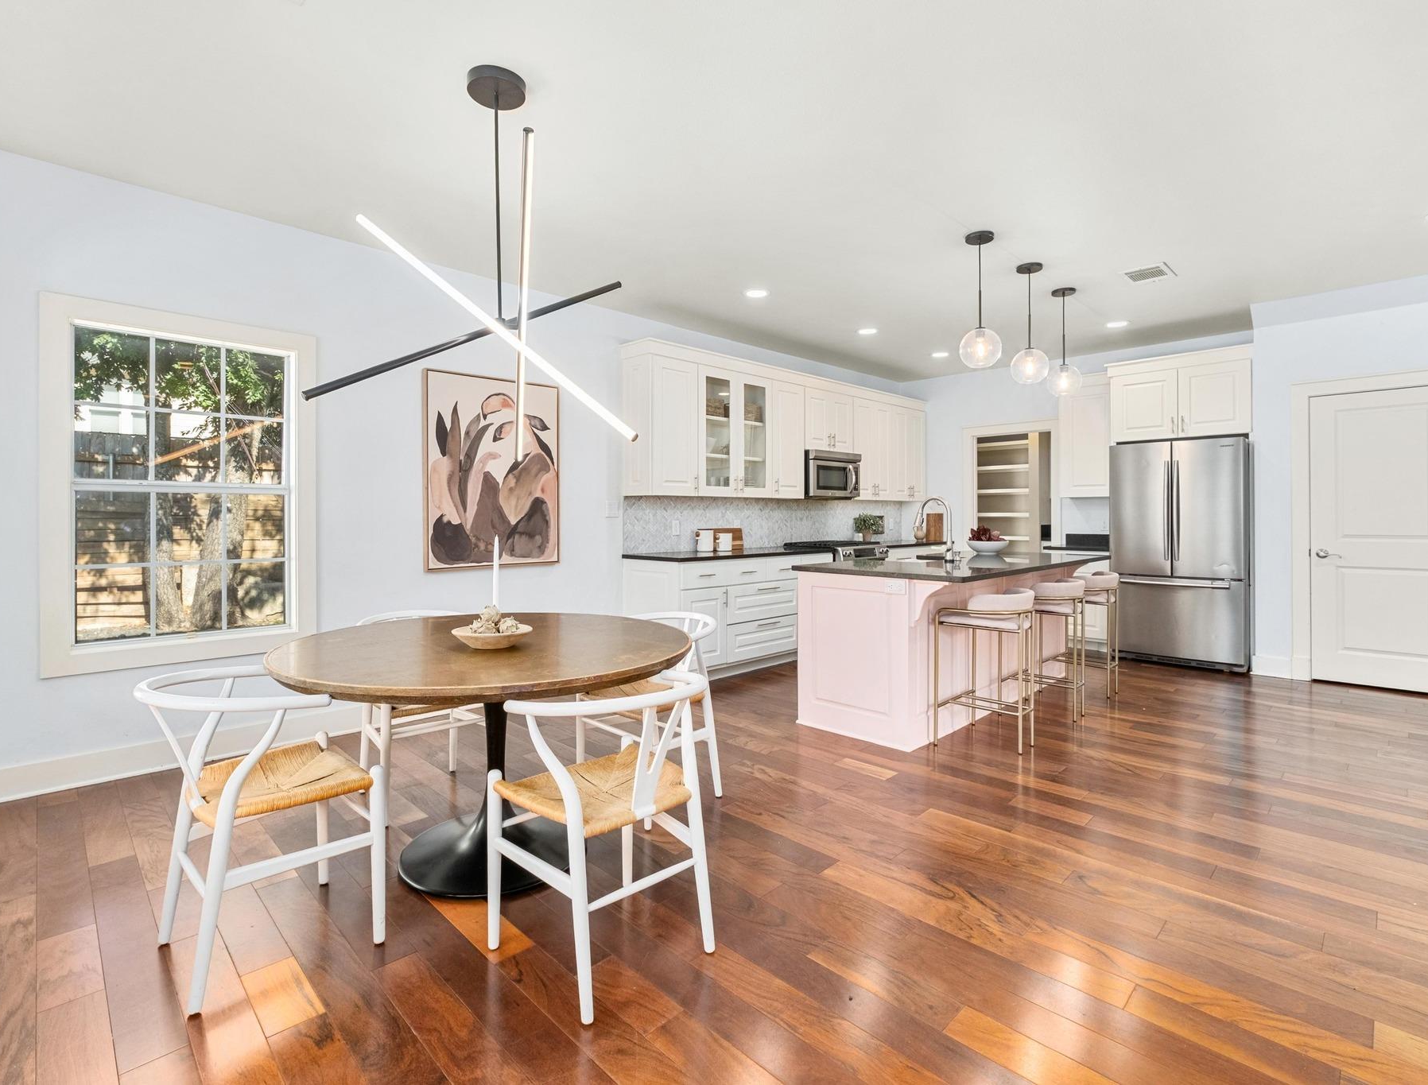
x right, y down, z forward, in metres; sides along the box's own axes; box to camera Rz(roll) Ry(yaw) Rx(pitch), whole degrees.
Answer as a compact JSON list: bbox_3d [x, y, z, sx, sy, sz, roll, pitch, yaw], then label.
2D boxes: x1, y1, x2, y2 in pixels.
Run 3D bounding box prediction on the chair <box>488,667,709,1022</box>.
[{"bbox_3d":[-0.290,0.755,1.889,0.550,0.765,0.520,-2,2,-44],"label":"chair"}]

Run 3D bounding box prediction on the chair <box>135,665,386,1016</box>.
[{"bbox_3d":[-1.293,0.760,1.921,0.520,0.765,0.550,-2,2,-44],"label":"chair"}]

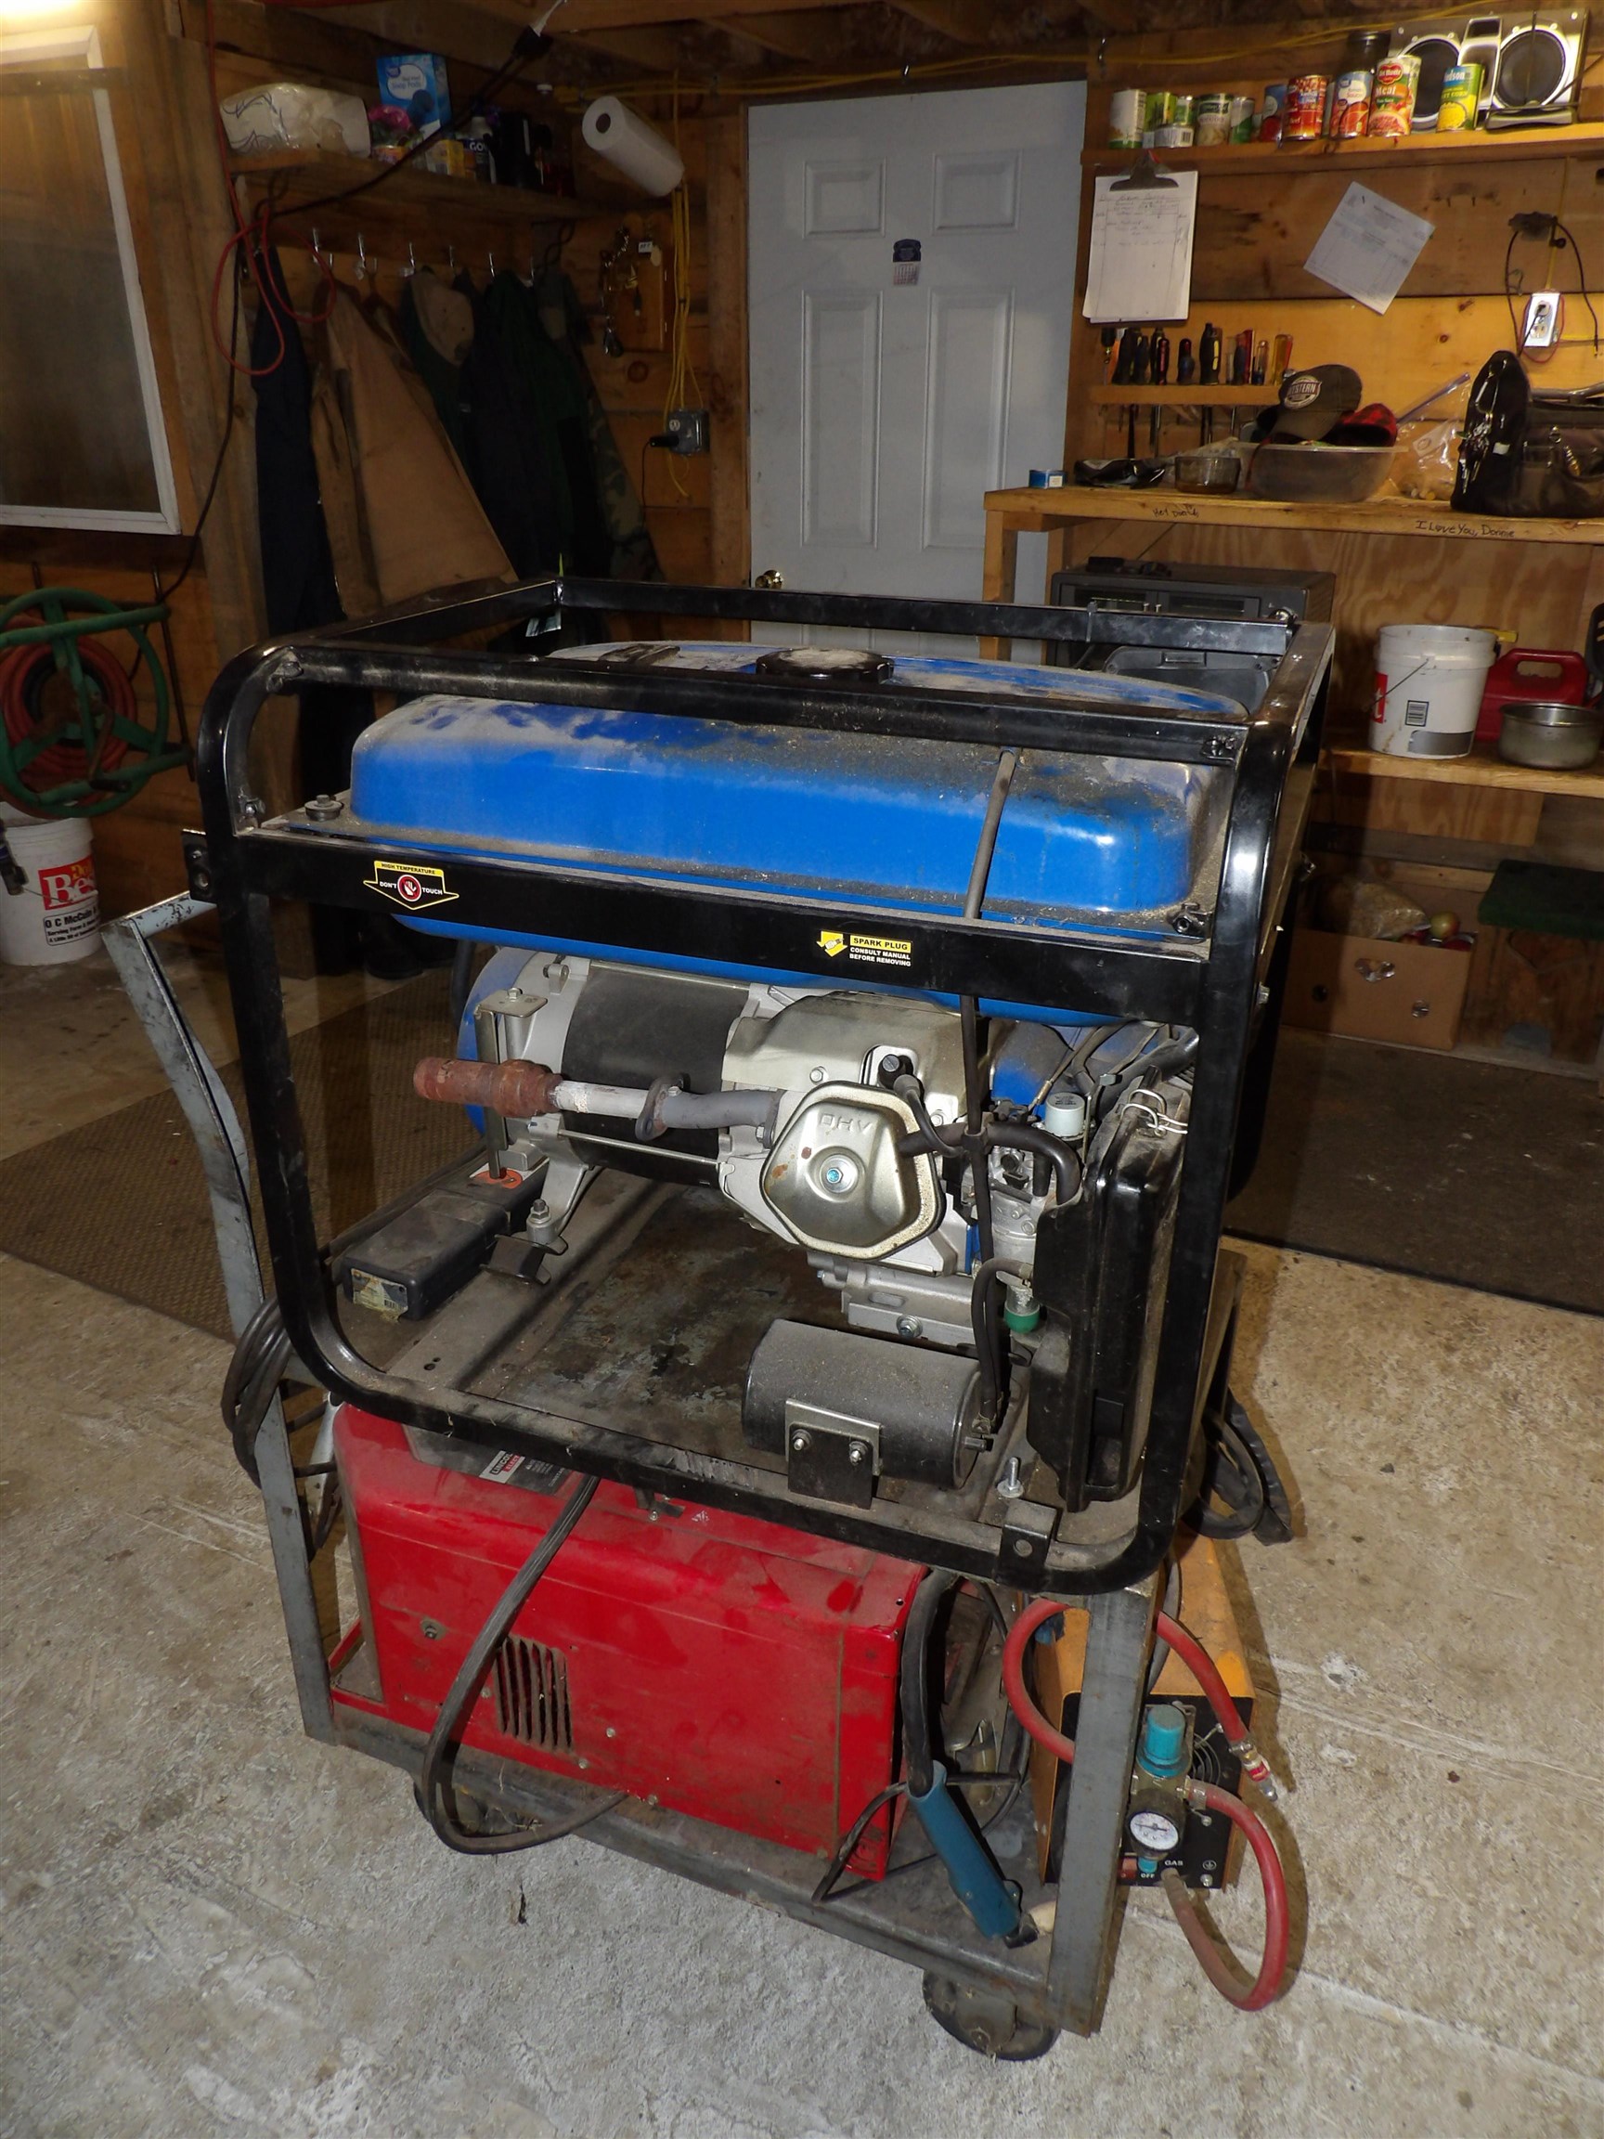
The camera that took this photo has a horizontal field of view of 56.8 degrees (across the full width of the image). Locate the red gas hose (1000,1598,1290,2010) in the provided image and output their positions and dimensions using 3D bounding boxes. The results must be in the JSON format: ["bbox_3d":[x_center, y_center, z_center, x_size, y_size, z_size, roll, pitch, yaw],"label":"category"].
[{"bbox_3d":[0.277,0.612,1.242,0.231,0.387,0.149,0,26,0],"label":"red gas hose"}]

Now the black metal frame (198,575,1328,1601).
[{"bbox_3d":[0.000,-0.043,1.251,0.745,0.630,0.492,10,27,19],"label":"black metal frame"}]

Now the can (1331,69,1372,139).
[{"bbox_3d":[1.147,-2.018,3.097,0.073,0.109,0.073,11,26,23],"label":"can"}]

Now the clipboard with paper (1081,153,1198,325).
[{"bbox_3d":[0.728,-1.767,3.161,0.230,0.322,0.025,12,28,23],"label":"clipboard with paper"}]

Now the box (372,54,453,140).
[{"bbox_3d":[-0.848,-2.109,3.268,0.147,0.195,0.054,11,26,23],"label":"box"}]

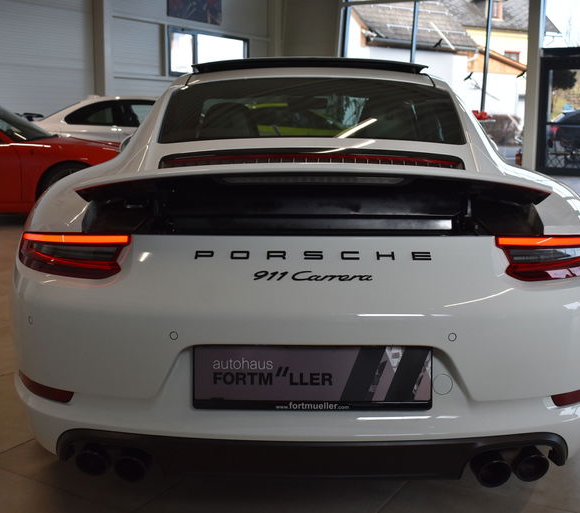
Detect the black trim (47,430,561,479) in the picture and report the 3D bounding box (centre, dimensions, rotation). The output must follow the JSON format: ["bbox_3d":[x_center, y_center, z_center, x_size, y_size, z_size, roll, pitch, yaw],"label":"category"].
[{"bbox_3d":[0.054,0.468,1.818,1.247,0.127,0.187,0,10,1],"label":"black trim"}]

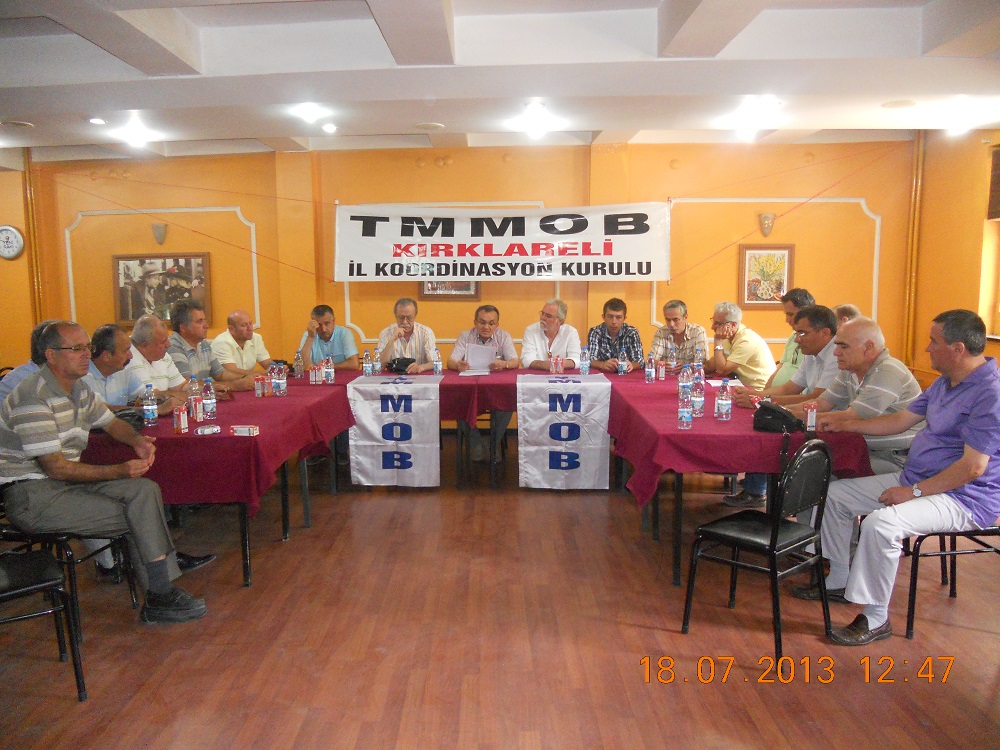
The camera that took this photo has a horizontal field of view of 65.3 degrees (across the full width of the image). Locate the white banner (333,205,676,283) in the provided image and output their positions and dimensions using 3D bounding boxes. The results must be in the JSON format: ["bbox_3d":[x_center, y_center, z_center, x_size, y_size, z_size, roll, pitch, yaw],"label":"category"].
[{"bbox_3d":[0.017,-1.178,6.959,3.000,0.690,0.050,-1,7,1],"label":"white banner"}]

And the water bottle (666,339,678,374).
[{"bbox_3d":[1.335,-0.112,6.039,0.065,0.210,0.065,-1,7,1],"label":"water bottle"}]

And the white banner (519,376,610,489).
[{"bbox_3d":[0.471,0.409,5.917,0.677,0.773,0.505,0,7,1],"label":"white banner"}]

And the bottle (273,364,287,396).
[{"bbox_3d":[-1.440,0.029,5.114,0.065,0.210,0.065,-1,7,1],"label":"bottle"}]

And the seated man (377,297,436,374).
[{"bbox_3d":[-0.798,0.030,6.652,0.556,1.364,0.788,-1,7,-2],"label":"seated man"}]

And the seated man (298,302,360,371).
[{"bbox_3d":[-1.395,0.068,6.499,0.540,1.280,0.740,-1,7,-4],"label":"seated man"}]

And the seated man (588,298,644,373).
[{"bbox_3d":[0.970,0.026,6.623,0.556,1.343,0.788,0,7,3],"label":"seated man"}]

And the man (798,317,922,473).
[{"bbox_3d":[1.935,0.331,4.154,0.780,1.260,0.530,-1,7,1],"label":"man"}]

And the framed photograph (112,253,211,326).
[{"bbox_3d":[-3.316,-0.835,7.648,0.949,0.722,0.040,0,7,3],"label":"framed photograph"}]

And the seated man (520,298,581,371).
[{"bbox_3d":[0.415,0.038,6.469,0.530,1.310,0.740,-1,7,1],"label":"seated man"}]

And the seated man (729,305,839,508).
[{"bbox_3d":[1.881,0.270,4.598,0.858,1.353,0.556,-3,8,-17],"label":"seated man"}]

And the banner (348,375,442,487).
[{"bbox_3d":[-0.771,0.412,5.916,0.677,0.758,0.505,0,7,1],"label":"banner"}]

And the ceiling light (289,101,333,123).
[{"bbox_3d":[-1.321,-1.824,5.467,0.283,0.131,0.283,-1,7,0],"label":"ceiling light"}]

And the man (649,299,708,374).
[{"bbox_3d":[1.475,0.039,6.419,0.530,1.300,0.740,0,7,6],"label":"man"}]

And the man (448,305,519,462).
[{"bbox_3d":[-0.120,0.058,6.476,0.560,1.280,0.750,-1,7,1],"label":"man"}]

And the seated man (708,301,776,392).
[{"bbox_3d":[1.819,0.128,5.802,0.828,1.333,0.556,-2,7,-9],"label":"seated man"}]

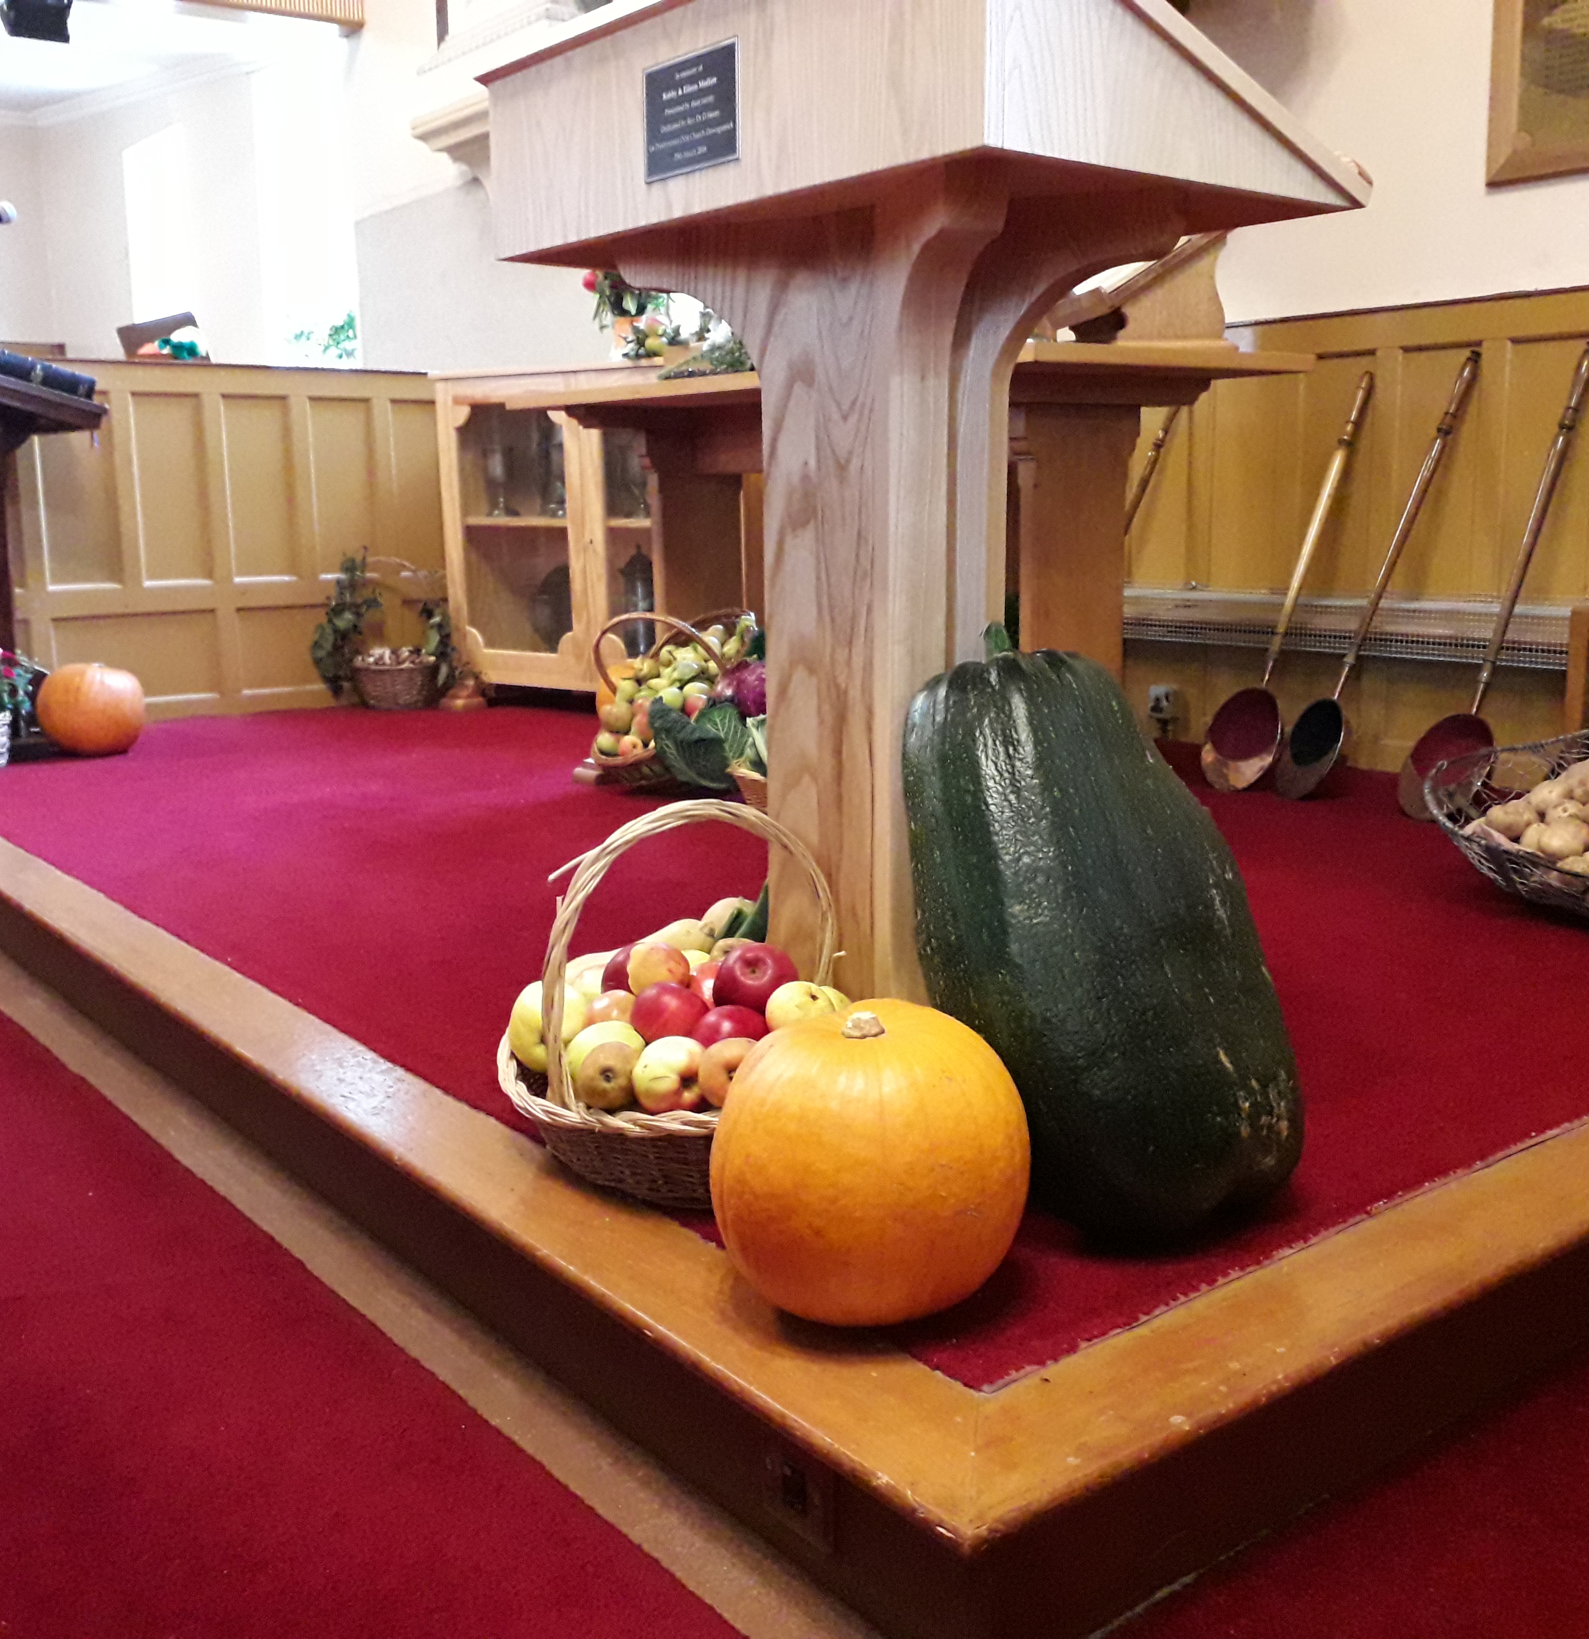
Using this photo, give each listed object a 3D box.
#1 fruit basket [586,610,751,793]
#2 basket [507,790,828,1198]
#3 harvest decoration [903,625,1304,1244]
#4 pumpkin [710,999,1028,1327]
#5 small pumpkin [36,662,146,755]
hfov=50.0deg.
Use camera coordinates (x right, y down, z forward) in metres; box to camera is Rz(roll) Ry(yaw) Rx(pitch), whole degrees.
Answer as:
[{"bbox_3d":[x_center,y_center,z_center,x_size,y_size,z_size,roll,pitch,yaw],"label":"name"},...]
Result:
[{"bbox_3d":[-0.301,-0.303,4.146,0.380,0.370,0.360,1,10,6],"label":"fruit basket"},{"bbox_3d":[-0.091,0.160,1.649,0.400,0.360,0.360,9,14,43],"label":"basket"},{"bbox_3d":[0.283,0.084,1.621,0.300,0.570,0.280,-13,-8,0],"label":"harvest decoration"},{"bbox_3d":[0.059,0.269,1.350,0.252,0.252,0.252,0,10,0],"label":"pumpkin"},{"bbox_3d":[-1.854,-0.294,4.500,0.270,0.244,0.270,0,10,0],"label":"small pumpkin"}]

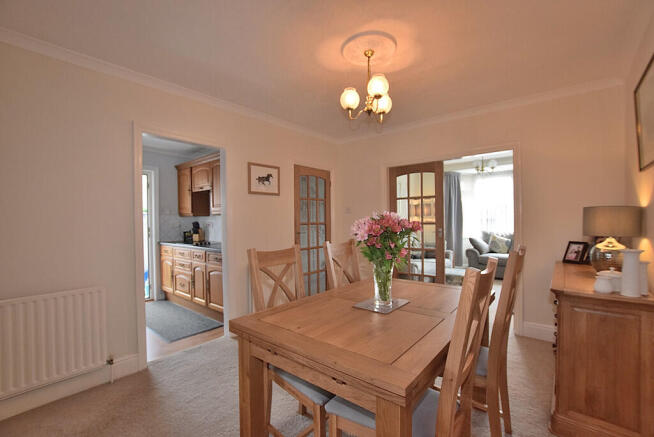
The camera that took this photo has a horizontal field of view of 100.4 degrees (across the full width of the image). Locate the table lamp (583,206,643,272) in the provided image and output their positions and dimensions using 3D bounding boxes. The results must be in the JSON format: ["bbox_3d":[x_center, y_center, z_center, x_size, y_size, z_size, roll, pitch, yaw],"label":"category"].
[{"bbox_3d":[1.990,0.157,1.909,0.291,0.485,0.291,0,0,41],"label":"table lamp"}]

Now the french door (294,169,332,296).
[{"bbox_3d":[-0.194,0.264,3.995,0.070,1.987,0.774,0,0,41],"label":"french door"}]

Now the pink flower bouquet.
[{"bbox_3d":[0.343,0.235,1.570,0.390,0.530,0.360,-1,0,0],"label":"pink flower bouquet"}]

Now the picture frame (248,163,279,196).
[{"bbox_3d":[-0.751,-0.467,3.307,0.025,0.365,0.470,0,0,41],"label":"picture frame"}]

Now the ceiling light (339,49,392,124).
[{"bbox_3d":[0.328,-0.990,2.029,0.425,0.495,0.425,0,0,41],"label":"ceiling light"}]

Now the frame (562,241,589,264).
[{"bbox_3d":[2.170,0.307,2.385,0.025,0.195,0.138,23,-10,-24],"label":"frame"}]

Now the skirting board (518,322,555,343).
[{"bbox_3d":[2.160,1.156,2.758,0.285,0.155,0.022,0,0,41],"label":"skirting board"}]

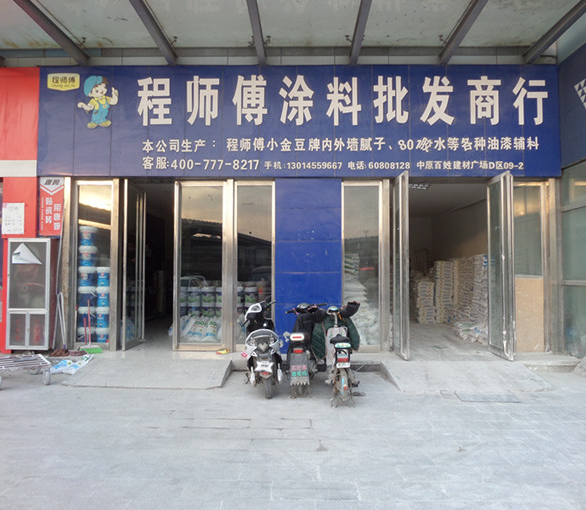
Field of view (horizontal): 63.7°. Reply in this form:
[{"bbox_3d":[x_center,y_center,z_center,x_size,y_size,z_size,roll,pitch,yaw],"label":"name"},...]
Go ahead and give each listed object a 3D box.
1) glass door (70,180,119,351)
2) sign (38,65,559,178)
[{"bbox_3d":[-3.383,0.169,8.054,0.846,2.921,0.070,0,-2,1],"label":"glass door"},{"bbox_3d":[0.047,-2.269,8.040,8.809,1.912,0.150,0,-2,1],"label":"sign"}]

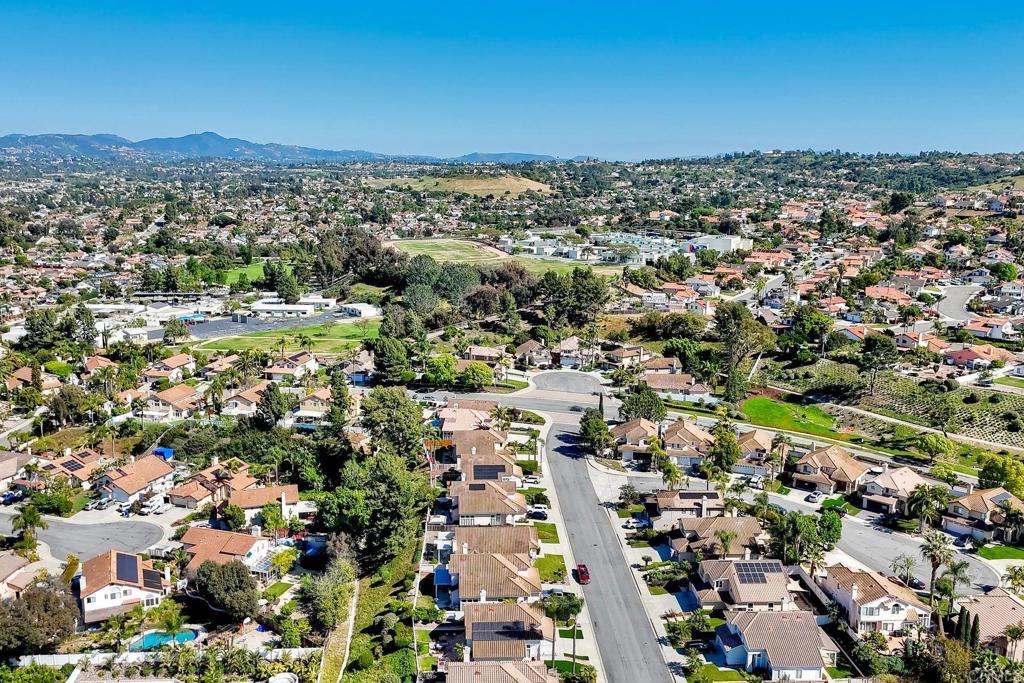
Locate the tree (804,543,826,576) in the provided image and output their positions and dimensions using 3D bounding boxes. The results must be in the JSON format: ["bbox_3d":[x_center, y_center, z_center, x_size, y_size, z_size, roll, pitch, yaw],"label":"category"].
[{"bbox_3d":[58.760,42.330,143.010,4.400,7.400,4.400,0,14,0],"label":"tree"}]

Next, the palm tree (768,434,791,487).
[{"bbox_3d":[62.030,26.840,170.870,5.100,11.400,5.100,0,14,0],"label":"palm tree"}]

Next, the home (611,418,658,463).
[{"bbox_3d":[36.350,28.670,219.040,13.400,7.600,16.400,3,14,12],"label":"home"}]

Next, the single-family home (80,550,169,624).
[{"bbox_3d":[-69.880,42.910,134.030,13.600,7.400,15.800,-7,16,-27],"label":"single-family home"}]

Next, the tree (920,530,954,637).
[{"bbox_3d":[67.020,37.530,117.950,5.400,16.200,5.400,0,14,0],"label":"tree"}]

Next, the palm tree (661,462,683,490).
[{"bbox_3d":[40.290,34.430,185.700,5.400,9.200,5.400,0,14,0],"label":"palm tree"}]

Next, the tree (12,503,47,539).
[{"bbox_3d":[-108.920,41.050,168.030,7.100,9.200,7.100,0,14,0],"label":"tree"}]

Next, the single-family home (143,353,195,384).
[{"bbox_3d":[-135.660,10.280,292.940,12.800,7.400,16.600,3,14,14],"label":"single-family home"}]

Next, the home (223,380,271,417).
[{"bbox_3d":[-78.200,17.530,224.060,11.500,7.800,15.500,2,14,10],"label":"home"}]

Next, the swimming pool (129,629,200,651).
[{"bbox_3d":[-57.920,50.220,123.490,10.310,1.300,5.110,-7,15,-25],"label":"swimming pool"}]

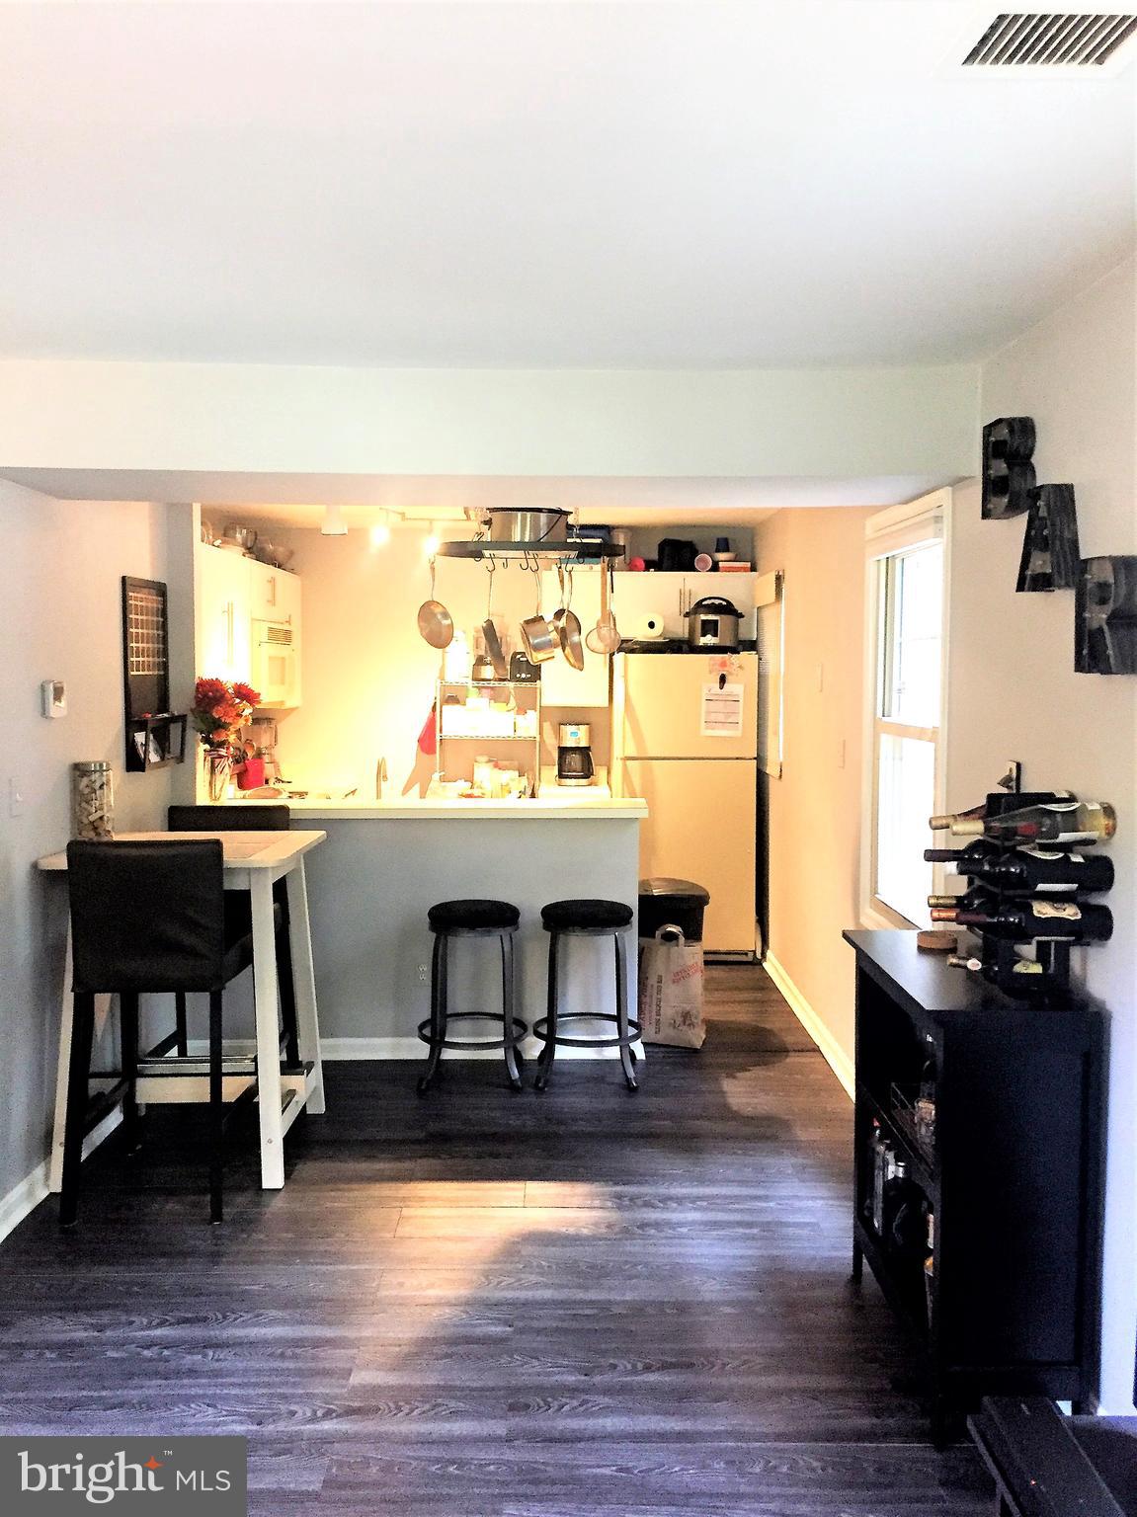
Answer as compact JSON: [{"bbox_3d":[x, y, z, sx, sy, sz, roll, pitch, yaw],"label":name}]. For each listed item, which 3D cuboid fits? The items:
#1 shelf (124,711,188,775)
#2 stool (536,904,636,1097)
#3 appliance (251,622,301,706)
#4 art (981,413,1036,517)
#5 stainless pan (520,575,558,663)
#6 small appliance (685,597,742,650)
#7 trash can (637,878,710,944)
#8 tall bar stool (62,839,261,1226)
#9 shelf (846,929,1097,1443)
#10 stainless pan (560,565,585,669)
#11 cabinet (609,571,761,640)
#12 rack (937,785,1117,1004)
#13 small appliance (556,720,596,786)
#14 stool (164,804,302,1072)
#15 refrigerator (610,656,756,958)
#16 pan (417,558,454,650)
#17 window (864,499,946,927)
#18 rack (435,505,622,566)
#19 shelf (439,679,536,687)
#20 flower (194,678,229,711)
[{"bbox_3d":[-1.510,-0.060,4.667,0.075,0.200,0.470,0,4,0],"label":"shelf"},{"bbox_3d":[0.078,0.919,5.026,0.420,0.690,0.420,0,4,0],"label":"stool"},{"bbox_3d":[-1.680,-0.487,6.532,0.390,0.415,0.800,0,4,0],"label":"appliance"},{"bbox_3d":[1.037,-0.682,3.000,0.065,0.220,0.175,0,4,0],"label":"art"},{"bbox_3d":[-0.132,-0.638,5.770,0.125,0.410,0.200,-16,0,-14],"label":"stainless pan"},{"bbox_3d":[0.779,-0.728,6.816,0.320,0.300,0.310,1,4,9],"label":"small appliance"},{"bbox_3d":[0.425,0.863,5.644,0.390,0.650,0.320,0,4,0],"label":"trash can"},{"bbox_3d":[-1.190,0.760,3.822,0.440,1.100,0.550,0,4,0],"label":"tall bar stool"},{"bbox_3d":[0.897,0.943,2.988,0.345,0.925,0.790,0,4,0],"label":"shelf"},{"bbox_3d":[0.021,-0.603,5.572,0.080,0.440,0.275,-6,3,12],"label":"stainless pan"},{"bbox_3d":[0.639,-0.842,7.119,0.830,0.385,0.320,0,4,0],"label":"cabinet"},{"bbox_3d":[0.940,0.285,2.666,0.280,0.420,0.250,0,4,0],"label":"rack"},{"bbox_3d":[0.040,-0.020,7.096,0.200,0.355,0.230,0,4,0],"label":"small appliance"},{"bbox_3d":[-1.225,0.743,4.452,0.450,1.120,0.540,0,4,0],"label":"stool"},{"bbox_3d":[0.655,0.260,7.296,0.750,1.690,0.740,0,4,0],"label":"refrigerator"},{"bbox_3d":[-0.587,-0.676,5.617,0.070,0.385,0.230,-5,0,39],"label":"pan"},{"bbox_3d":[1.075,-0.076,4.125,0.080,1.460,1.030,0,4,0],"label":"window"},{"bbox_3d":[-0.182,-1.010,5.744,0.840,0.280,0.430,0,4,0],"label":"rack"},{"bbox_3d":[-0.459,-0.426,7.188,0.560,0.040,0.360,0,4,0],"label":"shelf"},{"bbox_3d":[-1.515,-0.272,5.394,0.150,0.145,0.130,0,4,0],"label":"flower"}]

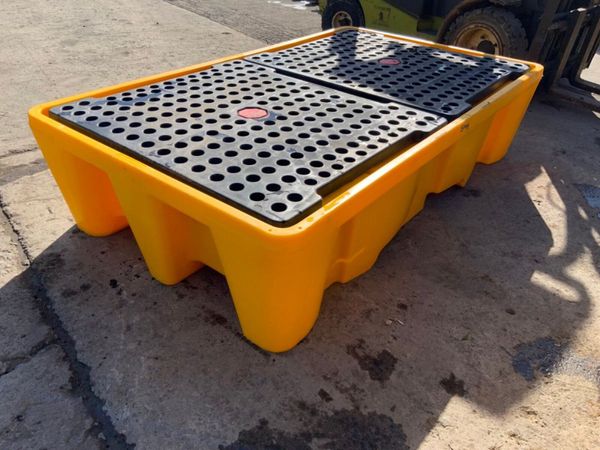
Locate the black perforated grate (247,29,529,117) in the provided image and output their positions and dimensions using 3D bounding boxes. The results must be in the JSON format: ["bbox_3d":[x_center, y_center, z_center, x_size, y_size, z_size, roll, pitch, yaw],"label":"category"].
[{"bbox_3d":[0.520,-0.909,2.901,1.250,0.045,1.097,26,39,30],"label":"black perforated grate"}]

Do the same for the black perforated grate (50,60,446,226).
[{"bbox_3d":[-0.197,-0.442,2.130,1.250,0.045,1.107,26,39,30],"label":"black perforated grate"}]

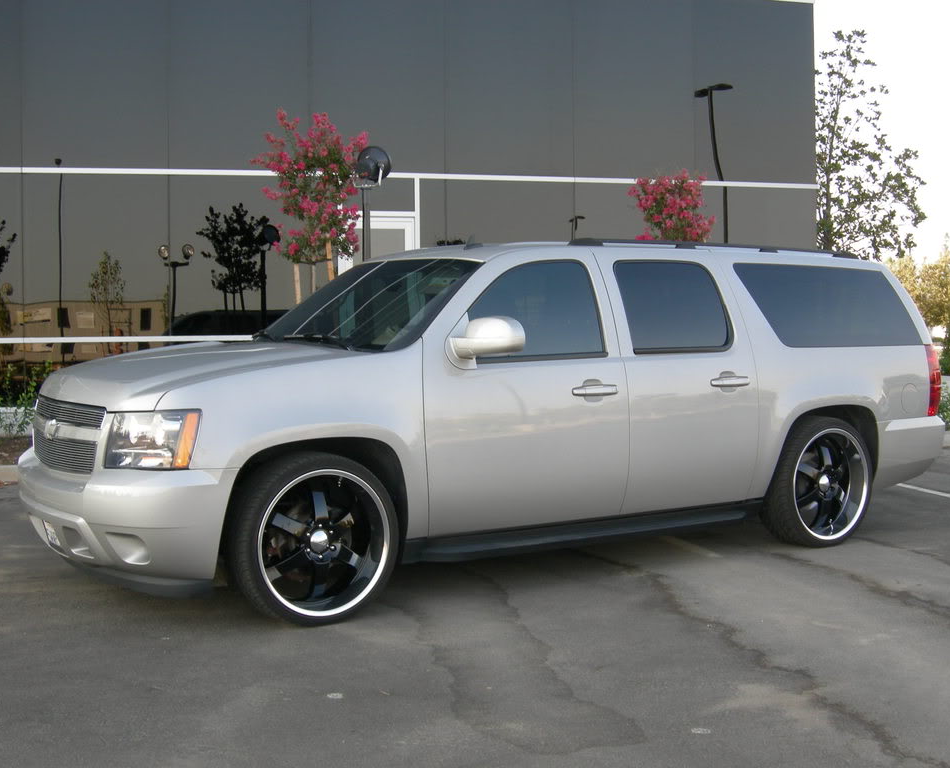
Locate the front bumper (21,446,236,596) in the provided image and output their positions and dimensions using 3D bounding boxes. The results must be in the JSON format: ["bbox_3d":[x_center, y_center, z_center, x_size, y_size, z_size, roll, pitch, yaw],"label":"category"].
[{"bbox_3d":[-1.771,0.582,6.118,0.530,0.540,1.980,-3,5,-35],"label":"front bumper"}]

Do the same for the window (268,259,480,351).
[{"bbox_3d":[-0.586,-0.414,6.884,0.790,0.150,1.470,-42,23,-26],"label":"window"}]

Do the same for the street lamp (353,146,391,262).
[{"bbox_3d":[-0.890,-0.705,11.292,0.310,2.709,0.300,-1,3,-14],"label":"street lamp"}]

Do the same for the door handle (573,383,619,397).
[{"bbox_3d":[0.598,0.028,6.499,0.280,0.060,0.060,-3,5,-35],"label":"door handle"}]

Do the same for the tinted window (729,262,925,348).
[{"bbox_3d":[2.099,-0.451,7.647,1.530,0.475,0.070,-3,-7,-35],"label":"tinted window"}]

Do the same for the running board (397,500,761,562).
[{"bbox_3d":[0.645,0.739,6.693,2.400,0.140,0.190,-2,3,-34],"label":"running board"}]

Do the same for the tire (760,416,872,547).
[{"bbox_3d":[2.006,0.576,7.675,0.750,0.750,0.250,-2,3,-34],"label":"tire"}]

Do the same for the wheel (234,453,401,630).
[{"bbox_3d":[-0.723,0.691,5.820,0.750,0.750,0.250,-2,3,-34],"label":"wheel"}]

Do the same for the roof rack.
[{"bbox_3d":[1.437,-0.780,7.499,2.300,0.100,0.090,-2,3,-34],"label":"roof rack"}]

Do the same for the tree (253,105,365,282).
[{"bbox_3d":[-1.429,-0.860,11.285,1.000,3.024,1.000,0,3,0],"label":"tree"}]

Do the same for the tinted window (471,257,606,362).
[{"bbox_3d":[0.286,-0.371,6.469,0.840,0.510,0.070,-2,-12,-34],"label":"tinted window"}]

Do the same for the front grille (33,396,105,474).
[{"bbox_3d":[-1.894,0.233,6.008,0.140,0.320,0.960,-3,5,-35],"label":"front grille"}]

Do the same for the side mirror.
[{"bbox_3d":[0.059,-0.205,5.978,0.220,0.200,0.300,-3,5,-35],"label":"side mirror"}]

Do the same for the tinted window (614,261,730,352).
[{"bbox_3d":[1.062,-0.410,6.997,0.720,0.510,0.070,-2,-12,-34],"label":"tinted window"}]

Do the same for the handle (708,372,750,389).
[{"bbox_3d":[1.386,-0.005,7.080,0.270,0.070,0.060,-2,3,-34],"label":"handle"}]

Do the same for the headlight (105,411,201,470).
[{"bbox_3d":[-1.366,0.237,5.479,0.310,0.260,0.430,-3,5,-35],"label":"headlight"}]

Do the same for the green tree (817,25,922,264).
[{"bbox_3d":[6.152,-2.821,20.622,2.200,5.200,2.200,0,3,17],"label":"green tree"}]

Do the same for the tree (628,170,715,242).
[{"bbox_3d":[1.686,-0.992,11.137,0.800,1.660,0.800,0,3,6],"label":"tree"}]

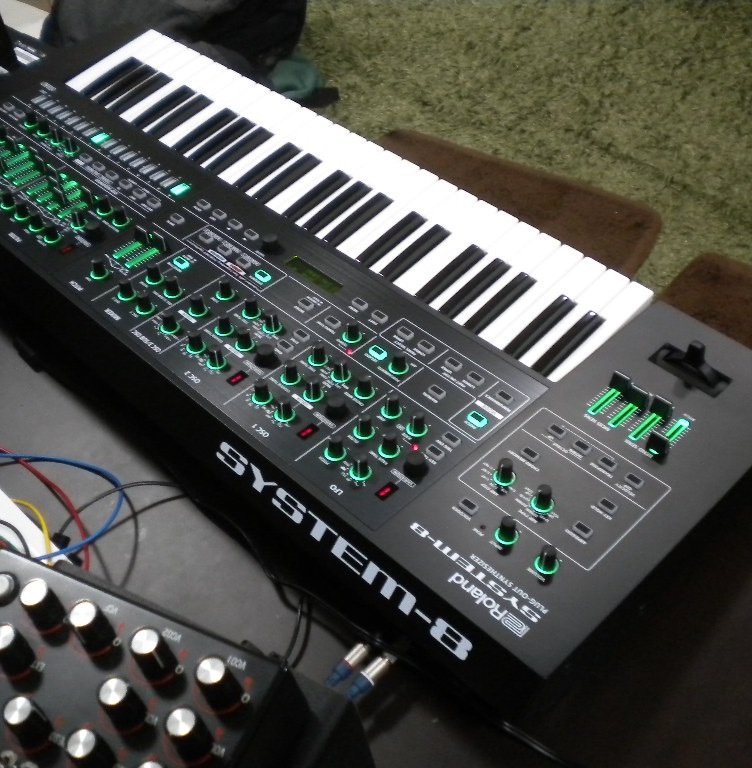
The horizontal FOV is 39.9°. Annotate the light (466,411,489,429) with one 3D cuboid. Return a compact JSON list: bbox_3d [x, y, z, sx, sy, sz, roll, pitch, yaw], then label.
[{"bbox_3d":[0.073,0.026,0.752,0.008,0.004,0.013,-36,54,-29],"label":"light"}]

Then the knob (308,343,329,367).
[{"bbox_3d":[-0.044,-0.024,0.791,0.015,0.015,0.015,0,45,0],"label":"knob"}]

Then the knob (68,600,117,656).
[{"bbox_3d":[-0.154,0.133,0.564,0.019,0.025,0.019,-5,50,6],"label":"knob"}]

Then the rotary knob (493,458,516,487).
[{"bbox_3d":[0.089,0.059,0.710,0.015,0.015,0.015,-1,45,1],"label":"rotary knob"}]

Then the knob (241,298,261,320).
[{"bbox_3d":[-0.101,-0.062,0.840,0.015,0.015,0.015,-1,45,1],"label":"knob"}]

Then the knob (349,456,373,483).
[{"bbox_3d":[-0.010,0.056,0.710,0.015,0.015,0.015,0,45,0],"label":"knob"}]

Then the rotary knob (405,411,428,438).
[{"bbox_3d":[0.030,0.028,0.744,0.015,0.015,0.015,-1,45,1],"label":"rotary knob"}]

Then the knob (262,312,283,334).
[{"bbox_3d":[-0.083,-0.050,0.827,0.015,0.015,0.015,-1,45,1],"label":"knob"}]

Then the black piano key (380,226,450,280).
[{"bbox_3d":[0.034,-0.113,0.885,0.011,0.012,0.080,35,64,31],"label":"black piano key"}]

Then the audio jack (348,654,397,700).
[{"bbox_3d":[-0.004,0.189,0.666,0.040,0.013,0.013,-40,56,-24],"label":"audio jack"}]

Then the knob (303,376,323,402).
[{"bbox_3d":[-0.048,0.003,0.785,0.015,0.017,0.015,-1,45,1],"label":"knob"}]

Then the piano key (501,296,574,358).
[{"bbox_3d":[0.130,-0.046,0.815,0.011,0.012,0.080,35,64,31],"label":"piano key"}]

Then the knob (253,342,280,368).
[{"bbox_3d":[-0.084,-0.023,0.798,0.019,0.011,0.019,-1,45,1],"label":"knob"}]

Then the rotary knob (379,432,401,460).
[{"bbox_3d":[0.010,0.042,0.744,0.015,0.017,0.015,-1,45,1],"label":"rotary knob"}]

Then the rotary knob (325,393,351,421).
[{"bbox_3d":[-0.028,0.016,0.752,0.017,0.013,0.017,0,45,0],"label":"rotary knob"}]

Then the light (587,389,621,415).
[{"bbox_3d":[0.170,0.012,0.763,0.007,0.003,0.036,35,54,30],"label":"light"}]

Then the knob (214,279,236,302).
[{"bbox_3d":[-0.124,-0.078,0.847,0.015,0.015,0.015,0,45,0],"label":"knob"}]

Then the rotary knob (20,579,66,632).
[{"bbox_3d":[-0.185,0.123,0.577,0.019,0.025,0.019,-5,50,6],"label":"rotary knob"}]

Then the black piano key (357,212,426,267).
[{"bbox_3d":[0.014,-0.129,0.919,0.012,0.012,0.083,35,65,31],"label":"black piano key"}]

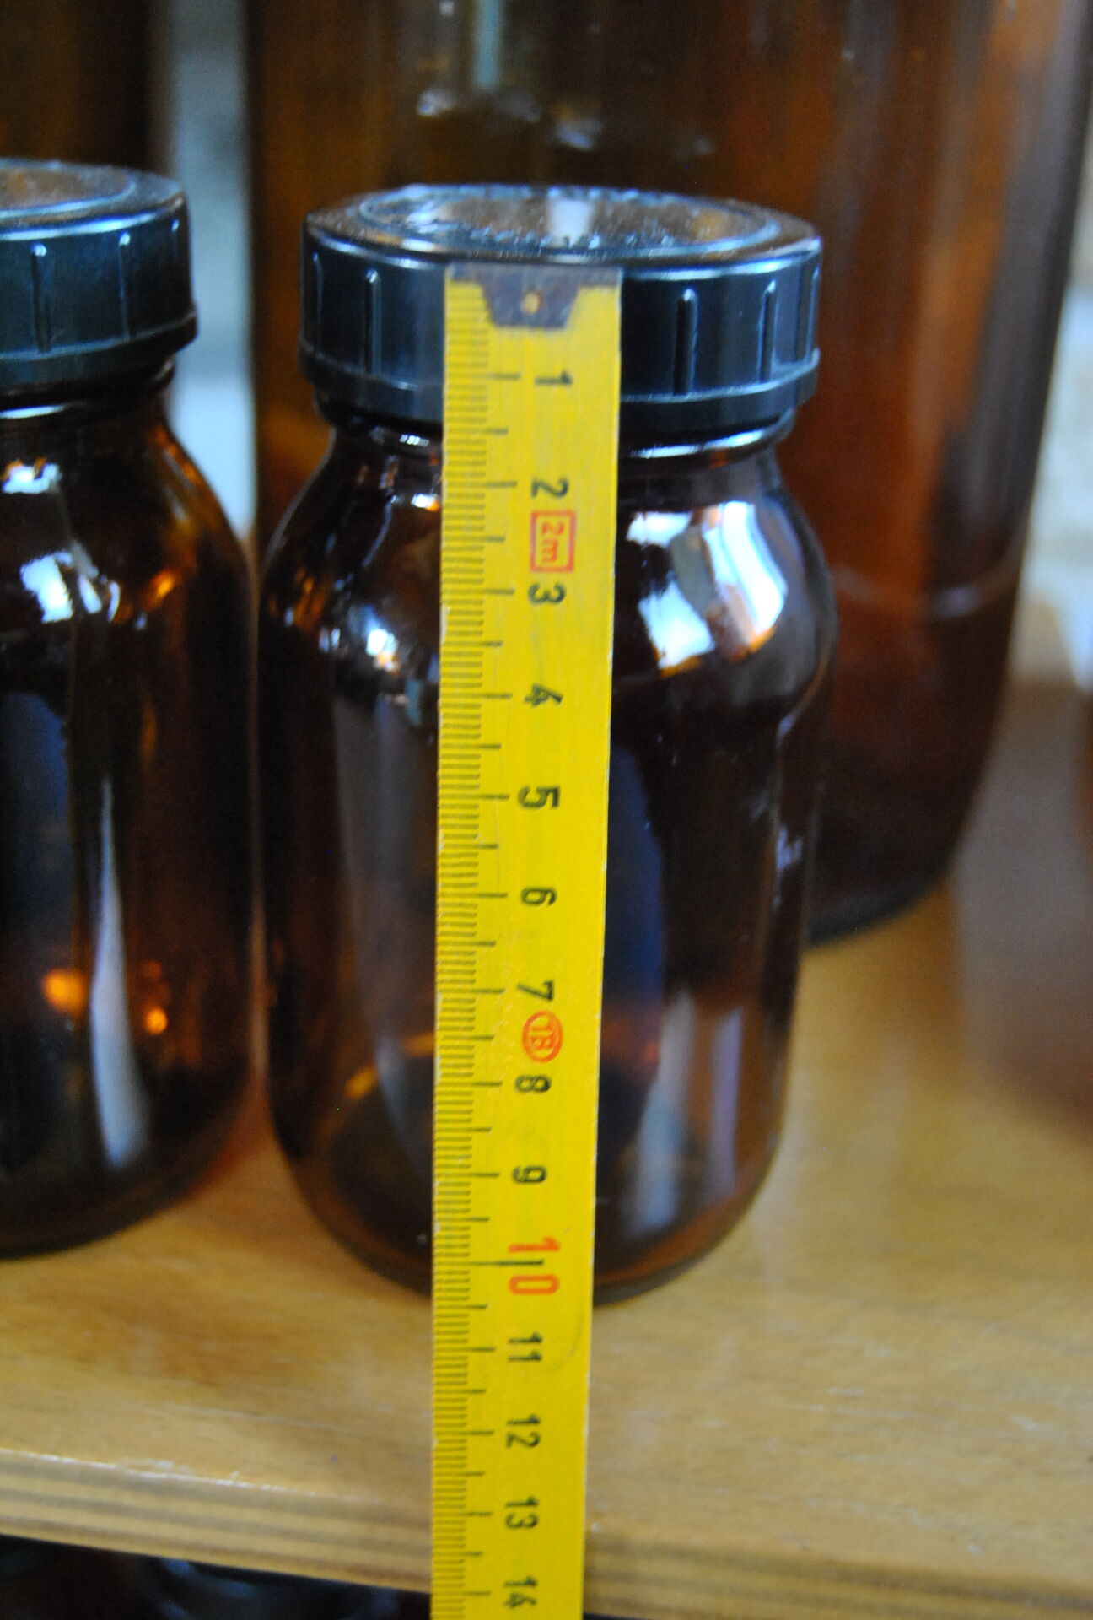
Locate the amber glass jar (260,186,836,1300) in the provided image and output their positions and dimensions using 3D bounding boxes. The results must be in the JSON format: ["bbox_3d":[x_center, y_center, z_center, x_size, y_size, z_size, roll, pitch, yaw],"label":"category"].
[{"bbox_3d":[0.000,-0.007,0.238,0.063,0.117,0.063,2,25,-1],"label":"amber glass jar"}]

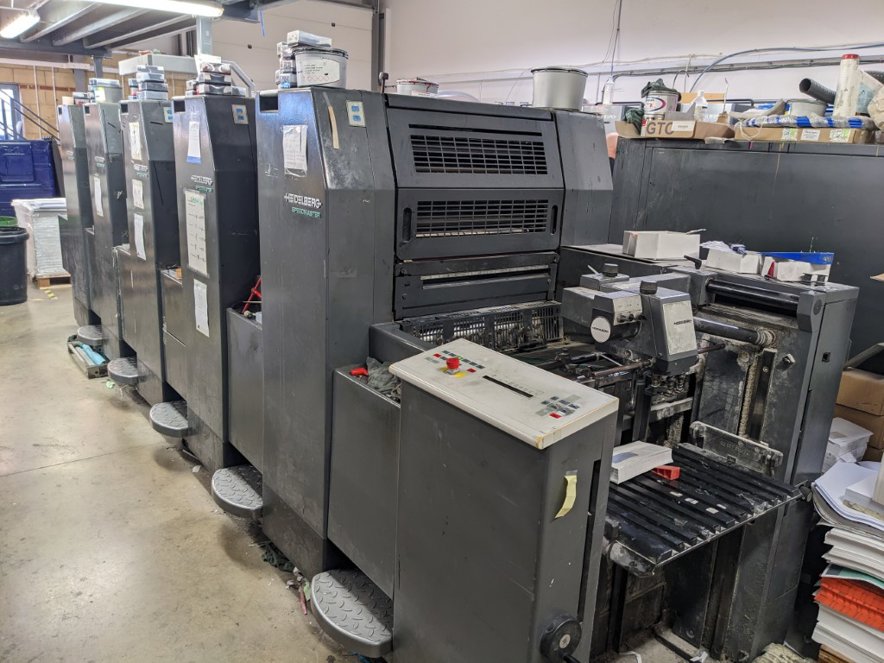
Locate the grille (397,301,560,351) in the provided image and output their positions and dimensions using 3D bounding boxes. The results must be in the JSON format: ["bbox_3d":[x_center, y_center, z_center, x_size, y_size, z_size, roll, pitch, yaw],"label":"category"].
[{"bbox_3d":[0.194,0.001,2.909,0.866,0.180,0.074,-9,19,-37],"label":"grille"}]

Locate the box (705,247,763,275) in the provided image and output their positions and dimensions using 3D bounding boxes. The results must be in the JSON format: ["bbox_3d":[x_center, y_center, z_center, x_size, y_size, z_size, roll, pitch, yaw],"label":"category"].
[{"bbox_3d":[1.163,-0.284,2.759,0.091,0.073,0.181,-5,17,-29],"label":"box"}]

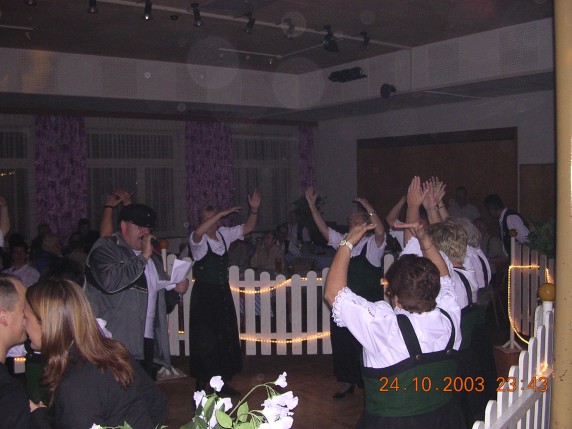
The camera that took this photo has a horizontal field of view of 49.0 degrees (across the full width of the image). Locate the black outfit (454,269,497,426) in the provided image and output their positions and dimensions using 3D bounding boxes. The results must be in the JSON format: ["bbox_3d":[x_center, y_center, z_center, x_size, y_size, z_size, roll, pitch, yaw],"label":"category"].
[{"bbox_3d":[1.000,0.920,3.740,0.500,1.220,0.420,-3,4,-30],"label":"black outfit"}]

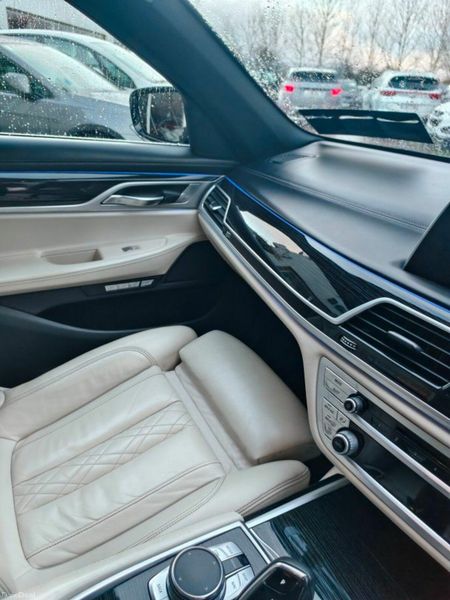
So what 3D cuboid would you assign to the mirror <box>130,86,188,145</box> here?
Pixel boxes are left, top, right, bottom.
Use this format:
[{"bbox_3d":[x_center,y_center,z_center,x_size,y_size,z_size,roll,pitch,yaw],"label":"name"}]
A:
[{"bbox_3d":[-0.149,-0.532,1.155,0.235,0.158,0.125,21,34,31],"label":"mirror"}]

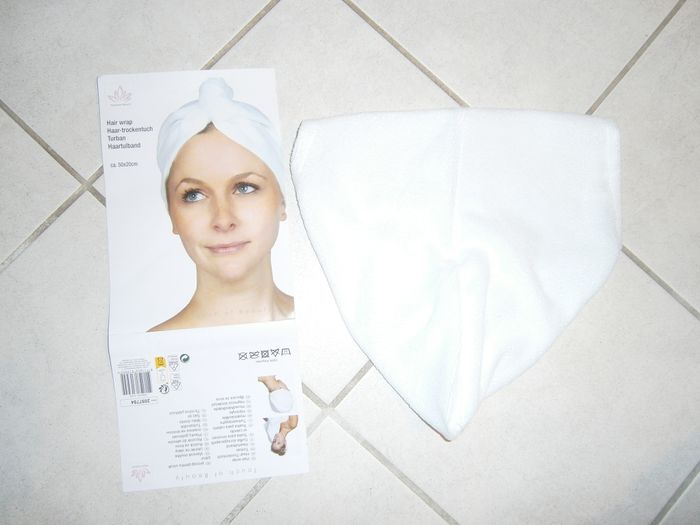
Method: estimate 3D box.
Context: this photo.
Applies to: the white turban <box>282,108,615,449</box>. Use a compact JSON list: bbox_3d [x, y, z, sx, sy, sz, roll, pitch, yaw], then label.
[{"bbox_3d":[0.111,0.005,0.511,0.339,0.030,0.329,1,83,-4],"label":"white turban"}]

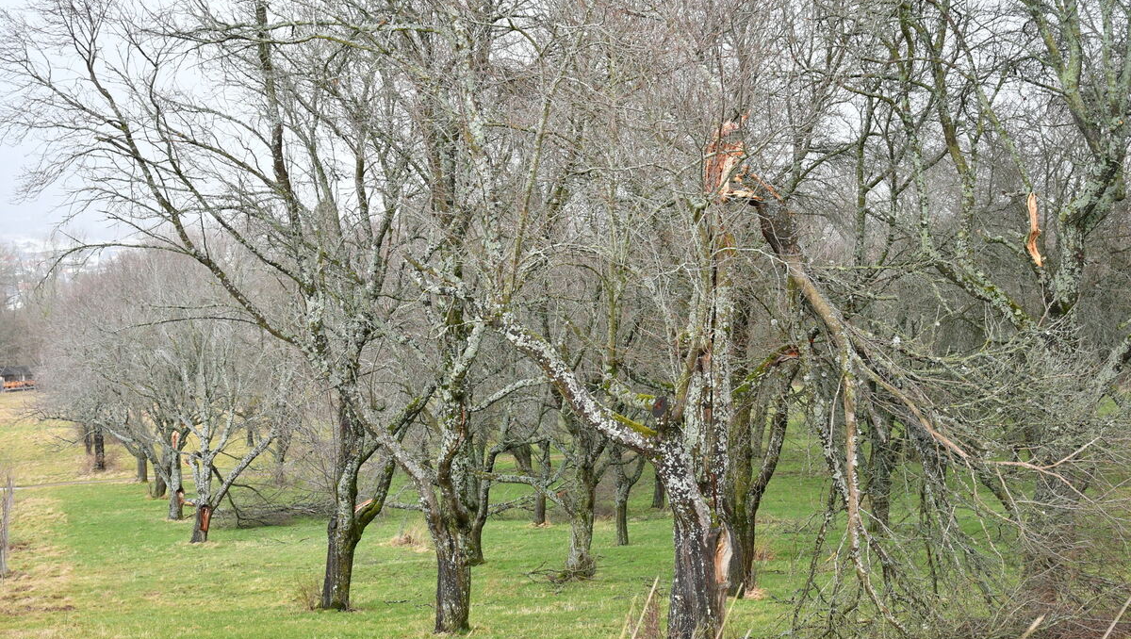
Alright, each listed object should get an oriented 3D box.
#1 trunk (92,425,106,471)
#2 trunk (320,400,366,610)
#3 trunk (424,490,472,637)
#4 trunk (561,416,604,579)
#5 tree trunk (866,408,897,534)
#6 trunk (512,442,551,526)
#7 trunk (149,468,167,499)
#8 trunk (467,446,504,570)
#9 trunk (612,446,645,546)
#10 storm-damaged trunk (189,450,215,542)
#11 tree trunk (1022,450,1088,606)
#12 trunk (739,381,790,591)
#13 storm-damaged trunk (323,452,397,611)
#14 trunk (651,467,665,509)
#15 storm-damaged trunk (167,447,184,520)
[{"bbox_3d":[-19.040,5.256,77.000,0.539,1.848,0.480,0,0,0],"label":"trunk"},{"bbox_3d":[-2.962,2.472,25.150,0.604,2.817,0.580,0,1,0],"label":"trunk"},{"bbox_3d":[-1.386,2.902,22.450,0.584,1.661,0.520,0,1,0],"label":"trunk"},{"bbox_3d":[0.289,3.111,33.000,0.759,2.838,0.650,0,0,0],"label":"trunk"},{"bbox_3d":[6.878,3.311,41.000,0.697,2.747,0.600,0,0,0],"label":"tree trunk"},{"bbox_3d":[-0.839,3.990,45.990,0.966,2.070,0.650,0,1,0],"label":"trunk"},{"bbox_3d":[-13.416,5.413,62.030,0.558,0.993,0.480,0,1,0],"label":"trunk"},{"bbox_3d":[-1.399,3.231,32.720,0.654,2.127,0.500,0,1,0],"label":"trunk"},{"bbox_3d":[1.397,3.938,42.000,0.756,2.226,0.550,0,0,0],"label":"trunk"},{"bbox_3d":[-8.311,4.053,43.000,0.559,2.064,0.470,0,0,0],"label":"storm-damaged trunk"},{"bbox_3d":[5.455,2.326,21.000,0.713,1.743,0.620,0,0,0],"label":"tree trunk"},{"bbox_3d":[2.929,2.468,27.960,0.811,3.132,0.650,0,1,0],"label":"trunk"},{"bbox_3d":[-3.005,3.087,27.500,1.073,2.310,0.750,0,0,0],"label":"storm-damaged trunk"},{"bbox_3d":[2.717,4.951,55.160,0.441,1.158,0.450,0,1,0],"label":"trunk"},{"bbox_3d":[-10.091,4.224,48.690,0.438,1.899,0.430,0,1,0],"label":"storm-damaged trunk"}]

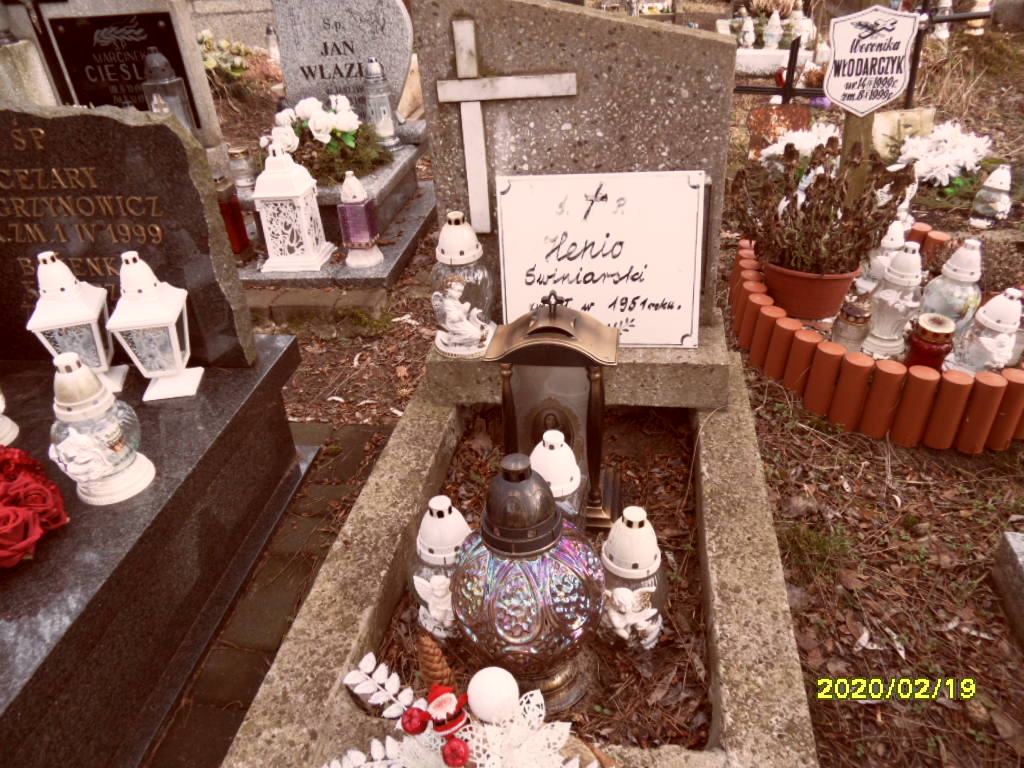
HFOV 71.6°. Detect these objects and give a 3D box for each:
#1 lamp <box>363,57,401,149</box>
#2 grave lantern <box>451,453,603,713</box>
[{"bbox_3d":[-0.478,-1.065,2.678,0.105,0.309,0.105,3,34,9],"label":"lamp"},{"bbox_3d":[0.016,0.256,0.945,0.207,0.396,0.207,2,32,11],"label":"grave lantern"}]

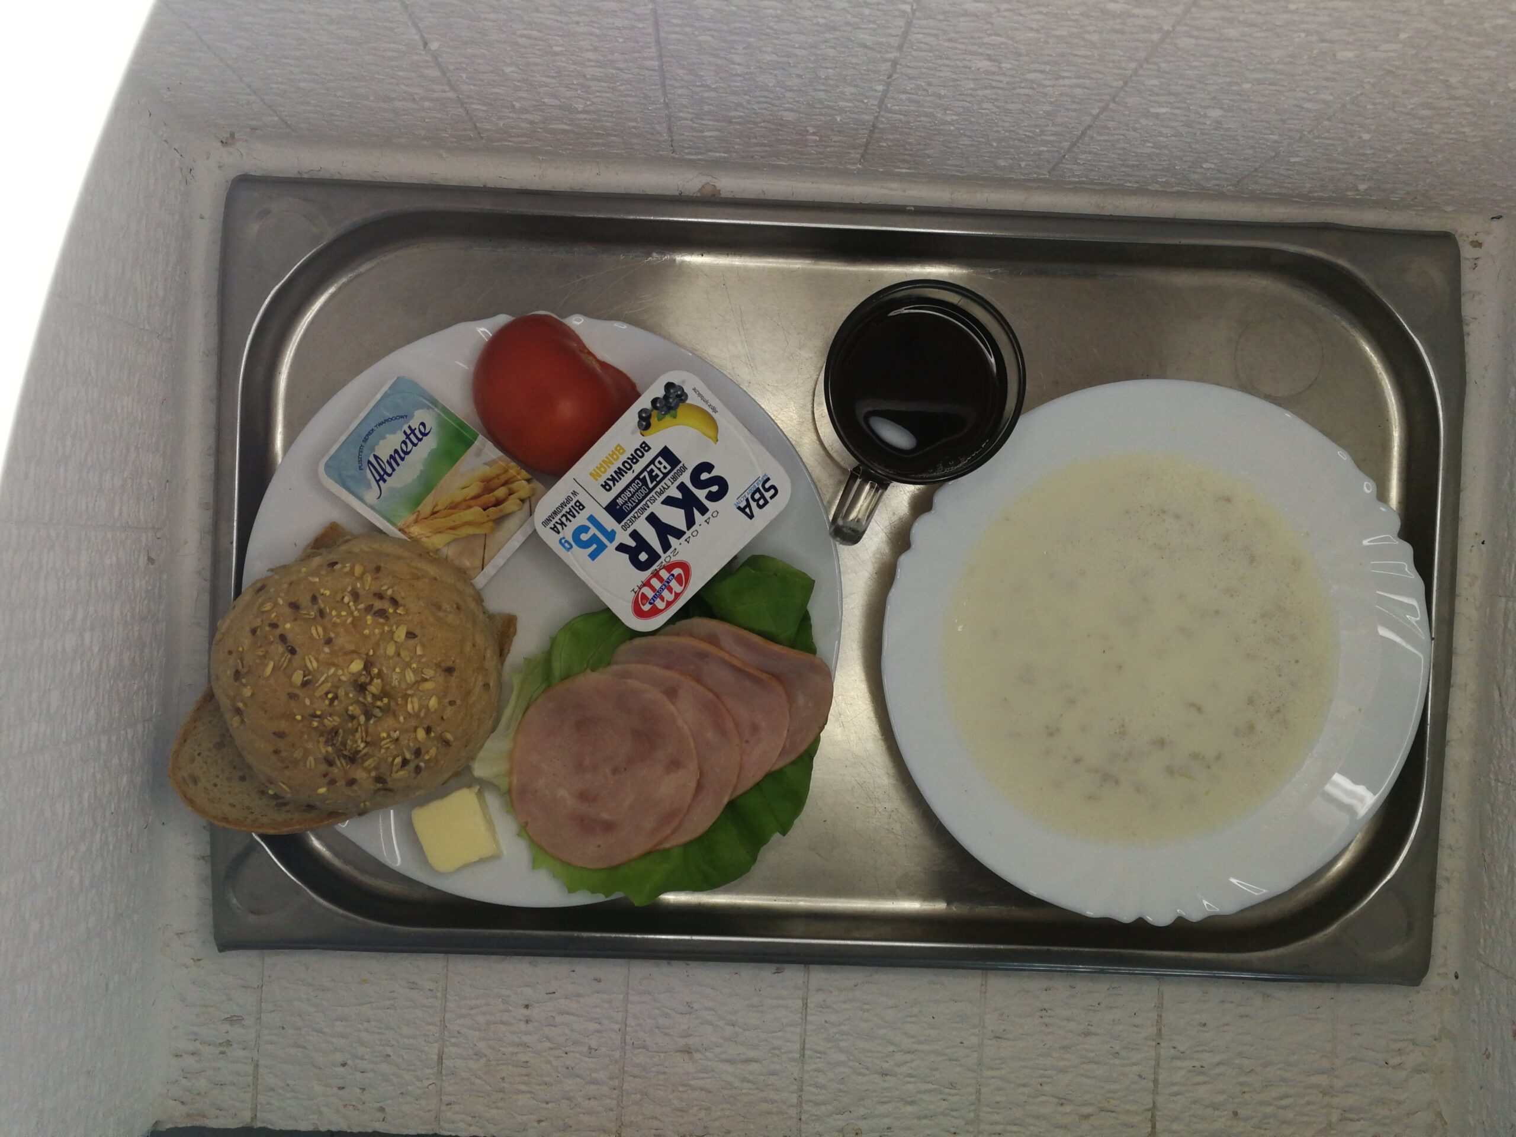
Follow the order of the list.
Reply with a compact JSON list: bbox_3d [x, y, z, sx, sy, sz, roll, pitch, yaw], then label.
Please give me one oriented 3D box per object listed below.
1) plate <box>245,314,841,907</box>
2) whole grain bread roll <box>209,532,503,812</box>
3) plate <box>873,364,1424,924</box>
[{"bbox_3d":[-0.091,0.018,0.509,0.250,0.024,0.250,0,91,-1],"label":"plate"},{"bbox_3d":[-0.156,0.040,0.461,0.114,0.053,0.109,0,91,-1],"label":"whole grain bread roll"},{"bbox_3d":[0.168,0.034,0.514,0.231,0.035,0.231,0,91,-1],"label":"plate"}]

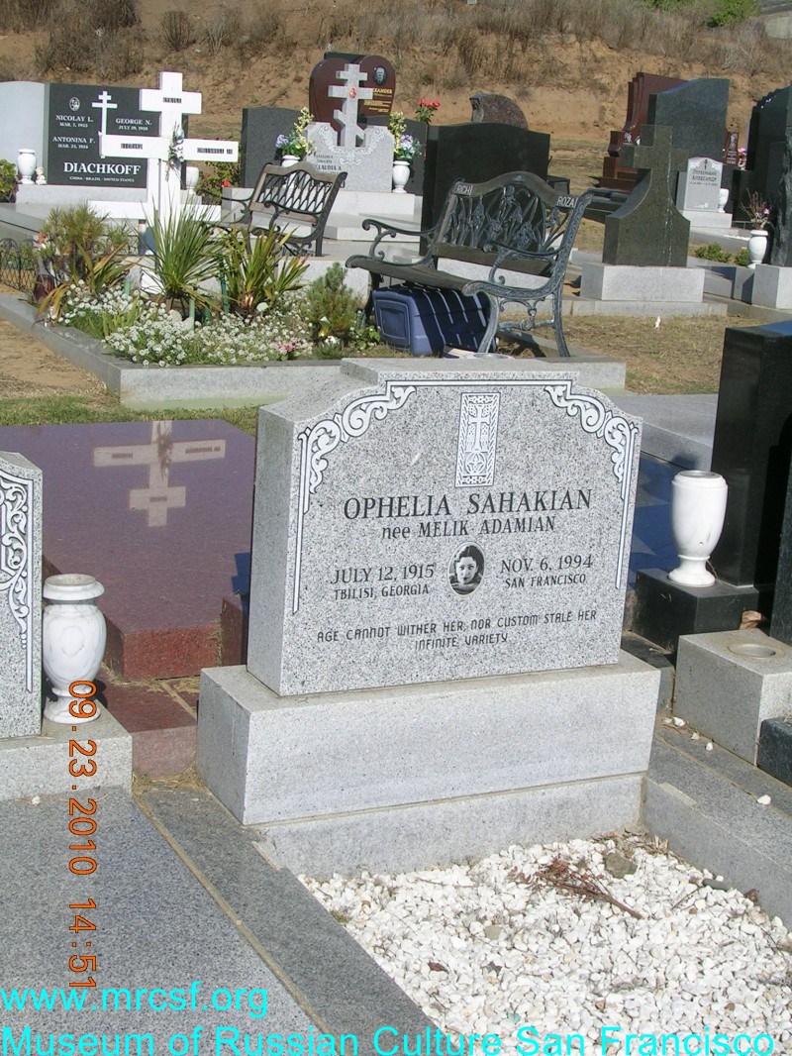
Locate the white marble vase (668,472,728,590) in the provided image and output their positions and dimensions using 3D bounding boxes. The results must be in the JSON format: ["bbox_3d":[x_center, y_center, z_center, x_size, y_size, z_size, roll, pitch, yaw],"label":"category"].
[{"bbox_3d":[0.721,0.001,4.153,0.133,0.262,0.133,4,13,-1],"label":"white marble vase"}]

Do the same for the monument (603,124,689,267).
[{"bbox_3d":[1.900,-2.469,12.924,0.629,1.024,0.182,-3,15,-25],"label":"monument"}]

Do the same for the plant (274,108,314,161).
[{"bbox_3d":[-0.917,-3.563,15.700,0.350,0.460,0.310,-3,15,-27],"label":"plant"}]

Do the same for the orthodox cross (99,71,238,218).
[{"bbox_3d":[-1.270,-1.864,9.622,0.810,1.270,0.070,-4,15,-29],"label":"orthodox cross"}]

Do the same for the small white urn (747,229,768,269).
[{"bbox_3d":[2.644,-2.036,12.700,0.143,0.287,0.143,-3,15,-27],"label":"small white urn"}]

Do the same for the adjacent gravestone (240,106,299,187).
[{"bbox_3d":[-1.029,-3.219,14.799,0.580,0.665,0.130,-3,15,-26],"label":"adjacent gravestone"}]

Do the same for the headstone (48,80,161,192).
[{"bbox_3d":[-2.360,-3.291,14.645,1.200,0.820,0.160,-3,15,-27],"label":"headstone"}]

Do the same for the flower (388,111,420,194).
[{"bbox_3d":[0.068,-3.026,14.000,0.220,0.660,0.220,4,13,-1],"label":"flower"}]

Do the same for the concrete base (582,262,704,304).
[{"bbox_3d":[1.856,-1.838,13.048,0.905,0.250,0.290,-3,15,-26],"label":"concrete base"}]

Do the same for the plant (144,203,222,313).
[{"bbox_3d":[-1.118,-1.425,9.150,0.430,0.570,0.420,-3,15,-27],"label":"plant"}]

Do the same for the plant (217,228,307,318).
[{"bbox_3d":[-0.720,-1.395,9.400,0.420,0.490,0.400,-3,15,-26],"label":"plant"}]

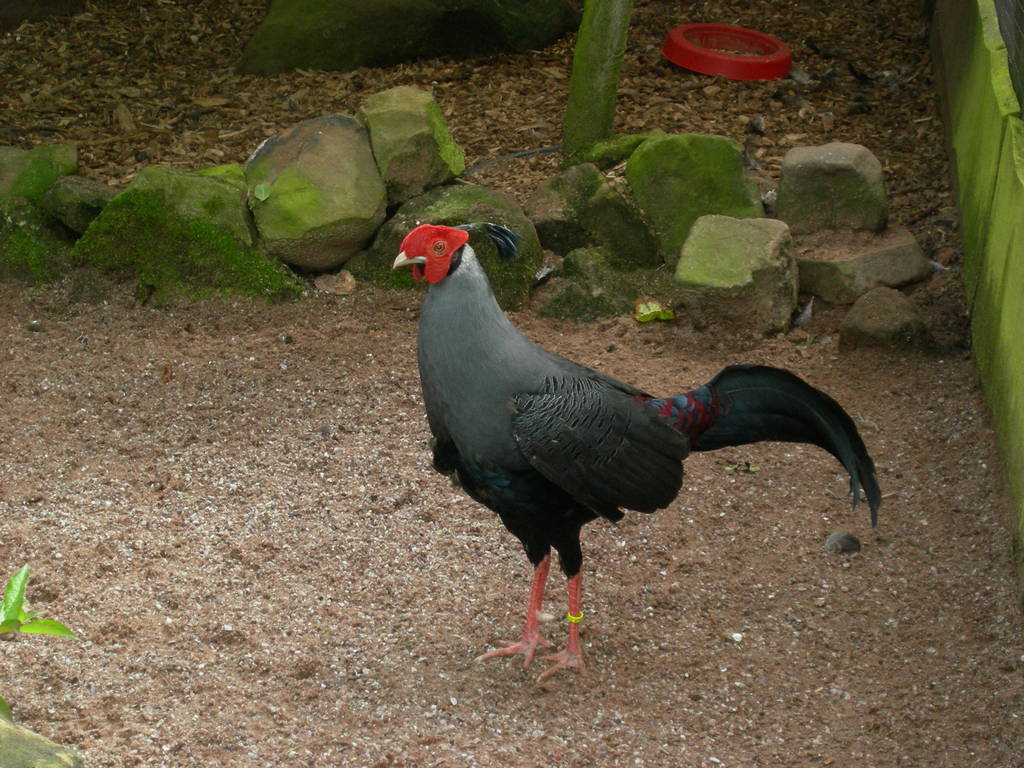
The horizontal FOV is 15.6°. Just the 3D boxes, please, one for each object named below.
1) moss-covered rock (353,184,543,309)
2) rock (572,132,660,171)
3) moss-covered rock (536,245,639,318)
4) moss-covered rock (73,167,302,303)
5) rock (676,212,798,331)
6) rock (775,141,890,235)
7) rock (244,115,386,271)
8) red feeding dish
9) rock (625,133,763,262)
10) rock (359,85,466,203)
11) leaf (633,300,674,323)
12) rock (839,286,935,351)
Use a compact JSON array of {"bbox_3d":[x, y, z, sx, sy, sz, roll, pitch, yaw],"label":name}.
[{"bbox_3d":[-0.089,-0.194,5.016,0.250,0.140,0.190,0,20,0],"label":"moss-covered rock"},{"bbox_3d":[0.150,-0.338,5.358,0.125,0.050,0.090,0,20,0],"label":"rock"},{"bbox_3d":[0.101,-0.139,4.962,0.128,0.080,0.130,0,20,0],"label":"moss-covered rock"},{"bbox_3d":[-0.439,-0.210,5.042,0.300,0.160,0.200,0,20,0],"label":"moss-covered rock"},{"bbox_3d":[0.294,-0.145,4.912,0.152,0.120,0.155,-3,20,-9],"label":"rock"},{"bbox_3d":[0.440,-0.270,5.127,0.150,0.115,0.120,0,20,0],"label":"rock"},{"bbox_3d":[-0.272,-0.271,5.159,0.192,0.200,0.170,0,20,0],"label":"rock"},{"bbox_3d":[0.341,-0.533,5.893,0.205,0.032,0.205,8,20,-3],"label":"red feeding dish"},{"bbox_3d":[0.251,-0.261,5.152,0.190,0.175,0.130,0,20,0],"label":"rock"},{"bbox_3d":[-0.142,-0.341,5.250,0.145,0.150,0.140,0,20,0],"label":"rock"},{"bbox_3d":[0.188,-0.097,4.913,0.050,0.022,0.040,0,20,0],"label":"leaf"},{"bbox_3d":[0.487,-0.092,4.851,0.123,0.065,0.120,0,20,0],"label":"rock"}]

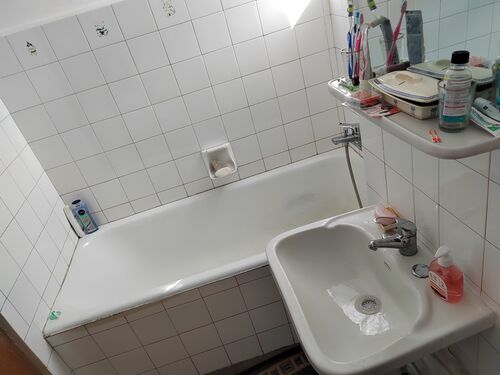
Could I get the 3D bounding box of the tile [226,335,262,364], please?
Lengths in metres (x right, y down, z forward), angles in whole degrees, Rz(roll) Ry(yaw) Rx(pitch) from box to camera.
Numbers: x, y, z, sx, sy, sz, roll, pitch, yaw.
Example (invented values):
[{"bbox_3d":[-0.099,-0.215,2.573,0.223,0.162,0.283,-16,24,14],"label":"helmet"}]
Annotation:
[{"bbox_3d":[-0.024,0.724,1.487,0.151,0.135,0.010,-18,27,-2],"label":"tile"}]

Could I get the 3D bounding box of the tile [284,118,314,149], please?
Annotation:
[{"bbox_3d":[0.270,-0.295,1.819,0.150,0.150,0.010,-18,28,-2],"label":"tile"}]

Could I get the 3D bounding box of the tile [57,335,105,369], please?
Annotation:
[{"bbox_3d":[-0.674,0.660,1.328,0.149,0.147,0.010,-18,27,-2],"label":"tile"}]

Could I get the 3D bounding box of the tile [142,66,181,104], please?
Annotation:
[{"bbox_3d":[-0.421,-0.486,1.577,0.151,0.148,0.010,-18,27,-2],"label":"tile"}]

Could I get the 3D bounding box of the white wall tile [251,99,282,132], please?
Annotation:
[{"bbox_3d":[0.087,-0.375,1.741,0.150,0.150,0.010,-18,28,-2],"label":"white wall tile"}]

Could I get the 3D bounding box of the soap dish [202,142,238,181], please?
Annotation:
[{"bbox_3d":[-0.159,-0.149,1.760,0.150,0.148,0.070,-18,27,-2],"label":"soap dish"}]

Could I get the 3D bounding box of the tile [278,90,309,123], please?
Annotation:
[{"bbox_3d":[0.229,-0.420,1.726,0.149,0.147,0.010,-18,27,-2],"label":"tile"}]

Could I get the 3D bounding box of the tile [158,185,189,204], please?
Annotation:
[{"bbox_3d":[-0.421,0.038,1.821,0.151,0.078,0.010,-18,27,-2],"label":"tile"}]

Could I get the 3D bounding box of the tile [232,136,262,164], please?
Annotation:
[{"bbox_3d":[-0.020,-0.200,1.780,0.149,0.147,0.010,-18,27,-2],"label":"tile"}]

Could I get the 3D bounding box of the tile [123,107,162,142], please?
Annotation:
[{"bbox_3d":[-0.530,-0.314,1.640,0.150,0.149,0.010,-18,27,-2],"label":"tile"}]

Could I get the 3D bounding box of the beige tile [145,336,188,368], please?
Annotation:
[{"bbox_3d":[-0.348,0.693,1.407,0.150,0.150,0.010,-18,28,-3],"label":"beige tile"}]

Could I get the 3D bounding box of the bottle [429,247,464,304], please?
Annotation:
[{"bbox_3d":[0.472,0.199,0.796,0.055,0.145,0.075,-18,27,-2],"label":"bottle"}]

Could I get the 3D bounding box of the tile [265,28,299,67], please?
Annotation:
[{"bbox_3d":[0.155,-0.672,1.600,0.151,0.148,0.010,-18,27,-2],"label":"tile"}]

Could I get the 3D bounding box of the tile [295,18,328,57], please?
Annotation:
[{"bbox_3d":[0.300,-0.718,1.606,0.151,0.148,0.010,-18,27,-2],"label":"tile"}]

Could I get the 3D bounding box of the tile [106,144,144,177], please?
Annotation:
[{"bbox_3d":[-0.632,-0.139,1.698,0.151,0.148,0.010,-18,27,-2],"label":"tile"}]

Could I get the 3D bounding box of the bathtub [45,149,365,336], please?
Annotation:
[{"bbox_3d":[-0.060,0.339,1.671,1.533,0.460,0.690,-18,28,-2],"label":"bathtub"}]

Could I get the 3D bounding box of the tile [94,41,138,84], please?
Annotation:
[{"bbox_3d":[-0.598,-0.564,1.488,0.150,0.150,0.010,-18,28,-3],"label":"tile"}]

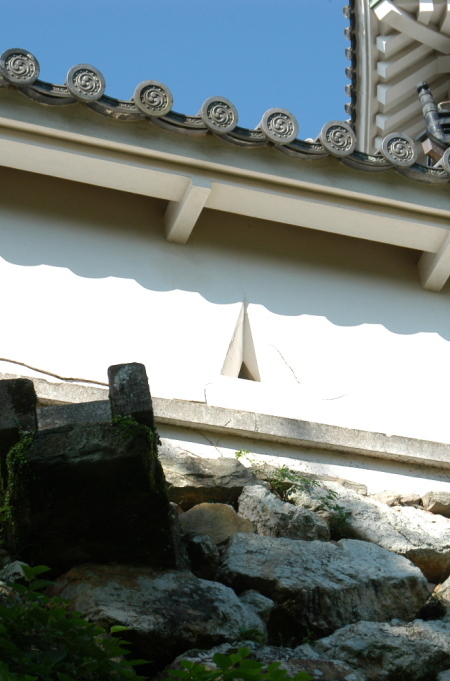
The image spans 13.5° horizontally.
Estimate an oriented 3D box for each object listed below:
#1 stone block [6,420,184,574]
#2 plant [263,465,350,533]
[{"bbox_3d":[-0.402,0.472,5.890,0.485,0.184,0.565,-6,-43,-3],"label":"stone block"},{"bbox_3d":[0.286,0.557,6.674,0.242,0.184,0.155,10,-46,-20],"label":"plant"}]

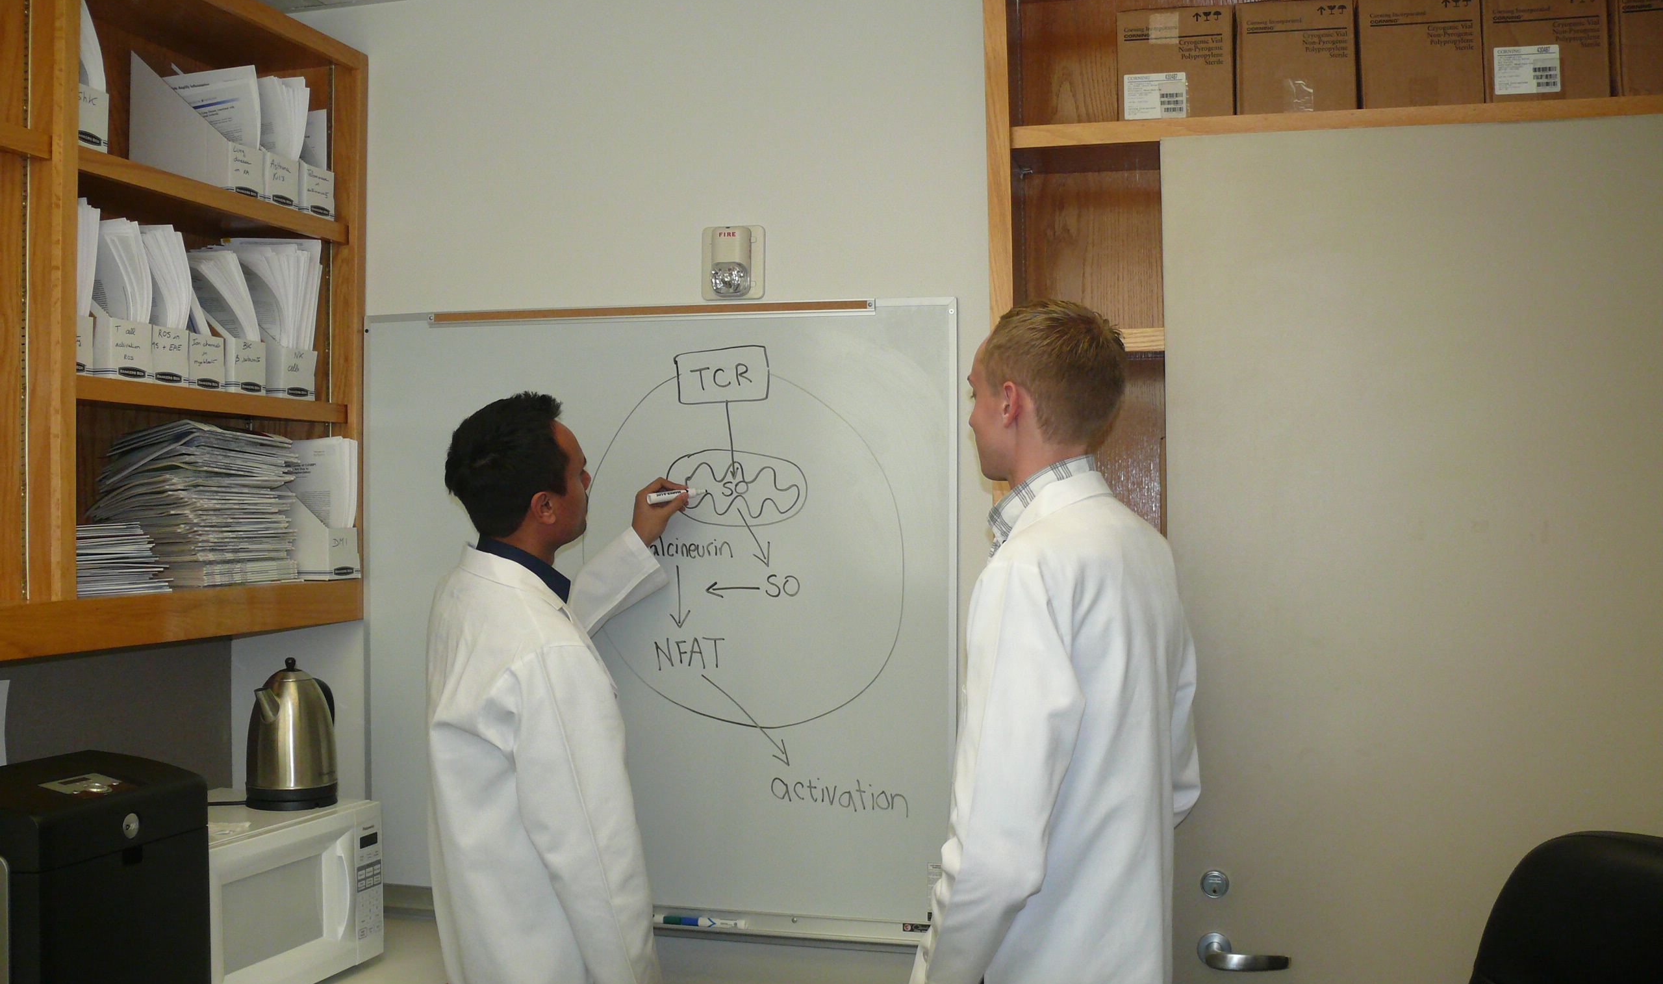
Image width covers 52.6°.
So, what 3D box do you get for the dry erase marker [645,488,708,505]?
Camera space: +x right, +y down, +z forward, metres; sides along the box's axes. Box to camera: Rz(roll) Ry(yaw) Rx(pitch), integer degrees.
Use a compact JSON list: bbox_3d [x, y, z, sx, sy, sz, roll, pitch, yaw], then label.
[{"bbox_3d":[-0.290,0.009,3.150,0.125,0.019,0.019,-9,3,-26],"label":"dry erase marker"}]

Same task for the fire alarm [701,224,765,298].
[{"bbox_3d":[-0.190,-0.431,3.159,0.124,0.141,0.055,0,-1,15],"label":"fire alarm"}]

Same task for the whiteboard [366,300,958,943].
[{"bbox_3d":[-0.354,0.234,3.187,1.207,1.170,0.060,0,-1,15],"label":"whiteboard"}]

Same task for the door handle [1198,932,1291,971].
[{"bbox_3d":[0.590,0.665,2.411,0.130,0.048,0.064,0,-1,15],"label":"door handle"}]

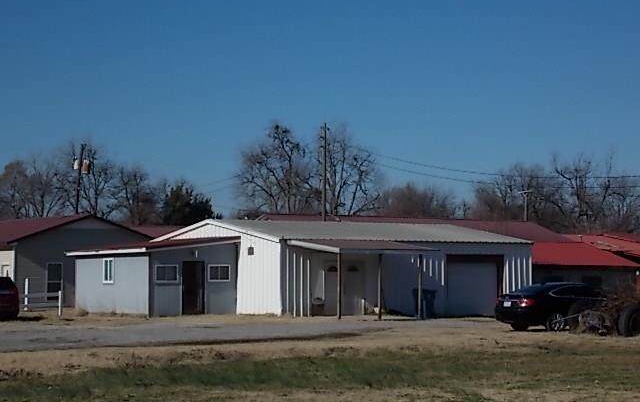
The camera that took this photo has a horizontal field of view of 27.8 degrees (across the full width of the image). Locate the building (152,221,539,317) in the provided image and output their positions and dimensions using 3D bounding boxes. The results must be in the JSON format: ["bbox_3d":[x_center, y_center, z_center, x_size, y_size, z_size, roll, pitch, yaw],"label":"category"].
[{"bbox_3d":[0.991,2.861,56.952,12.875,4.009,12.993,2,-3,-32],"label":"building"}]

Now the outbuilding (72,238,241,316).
[{"bbox_3d":[-7.197,3.148,54.215,4.167,3.030,7.944,2,-3,-32],"label":"outbuilding"}]

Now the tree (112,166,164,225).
[{"bbox_3d":[-14.727,2.022,105.017,4.641,9.857,4.641,0,-3,0],"label":"tree"}]

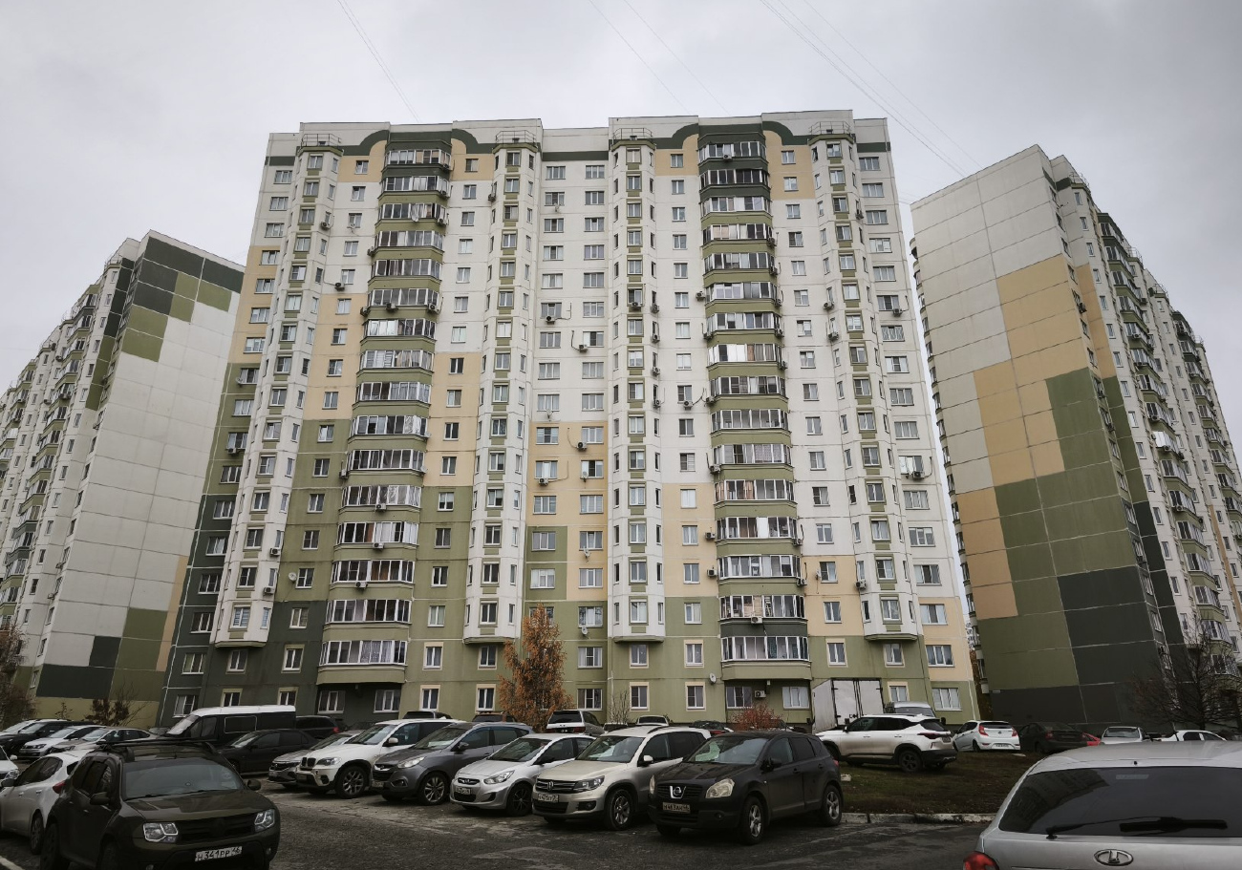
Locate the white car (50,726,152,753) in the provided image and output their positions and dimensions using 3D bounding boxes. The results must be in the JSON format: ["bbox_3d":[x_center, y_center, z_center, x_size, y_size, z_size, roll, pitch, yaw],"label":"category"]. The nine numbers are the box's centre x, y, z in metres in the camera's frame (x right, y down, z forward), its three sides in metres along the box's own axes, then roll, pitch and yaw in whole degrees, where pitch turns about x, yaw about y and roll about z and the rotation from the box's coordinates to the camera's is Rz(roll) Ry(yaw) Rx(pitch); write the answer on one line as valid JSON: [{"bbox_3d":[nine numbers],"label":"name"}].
[{"bbox_3d":[-22.500,13.700,36.400,1.740,1.470,4.500,-14,-23,35],"label":"white car"}]

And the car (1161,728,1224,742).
[{"bbox_3d":[28.242,15.097,40.000,4.350,1.450,1.700,-13,-25,31],"label":"car"}]

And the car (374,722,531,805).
[{"bbox_3d":[-4.023,7.980,20.186,1.820,1.660,4.410,-16,-24,37],"label":"car"}]

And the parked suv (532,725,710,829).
[{"bbox_3d":[0.230,6.526,15.979,1.810,1.690,4.430,-16,-25,39],"label":"parked suv"}]

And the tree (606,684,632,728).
[{"bbox_3d":[-0.159,18.190,54.000,1.700,3.400,1.600,0,-21,0],"label":"tree"}]

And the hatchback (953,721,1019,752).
[{"bbox_3d":[15.962,13.322,36.388,1.700,1.470,4.120,-1,-19,1],"label":"hatchback"}]

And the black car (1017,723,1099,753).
[{"bbox_3d":[19.063,13.594,36.921,1.770,1.460,4.550,-2,-19,5],"label":"black car"}]

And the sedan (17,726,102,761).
[{"bbox_3d":[-24.600,14.050,37.550,1.710,1.470,4.400,-14,-23,35],"label":"sedan"}]

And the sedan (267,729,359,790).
[{"bbox_3d":[-8.086,9.670,24.602,4.420,1.480,1.760,18,-26,-42],"label":"sedan"}]

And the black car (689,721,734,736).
[{"bbox_3d":[4.114,13.965,37.984,1.700,1.440,4.300,-1,-19,3],"label":"black car"}]

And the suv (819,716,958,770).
[{"bbox_3d":[8.164,9.574,25.840,4.370,1.620,1.800,-17,-25,41],"label":"suv"}]

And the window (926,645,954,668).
[{"bbox_3d":[22.570,15.625,58.384,1.760,1.450,0.150,-1,-21,2],"label":"window"}]

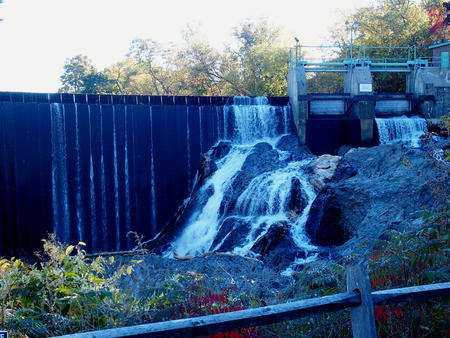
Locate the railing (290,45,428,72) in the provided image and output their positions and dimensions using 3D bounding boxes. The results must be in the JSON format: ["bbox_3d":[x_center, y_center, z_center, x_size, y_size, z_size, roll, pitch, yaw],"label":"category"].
[{"bbox_3d":[6.370,-5.240,47.000,6.380,1.170,1.200,0,4,-4],"label":"railing"}]

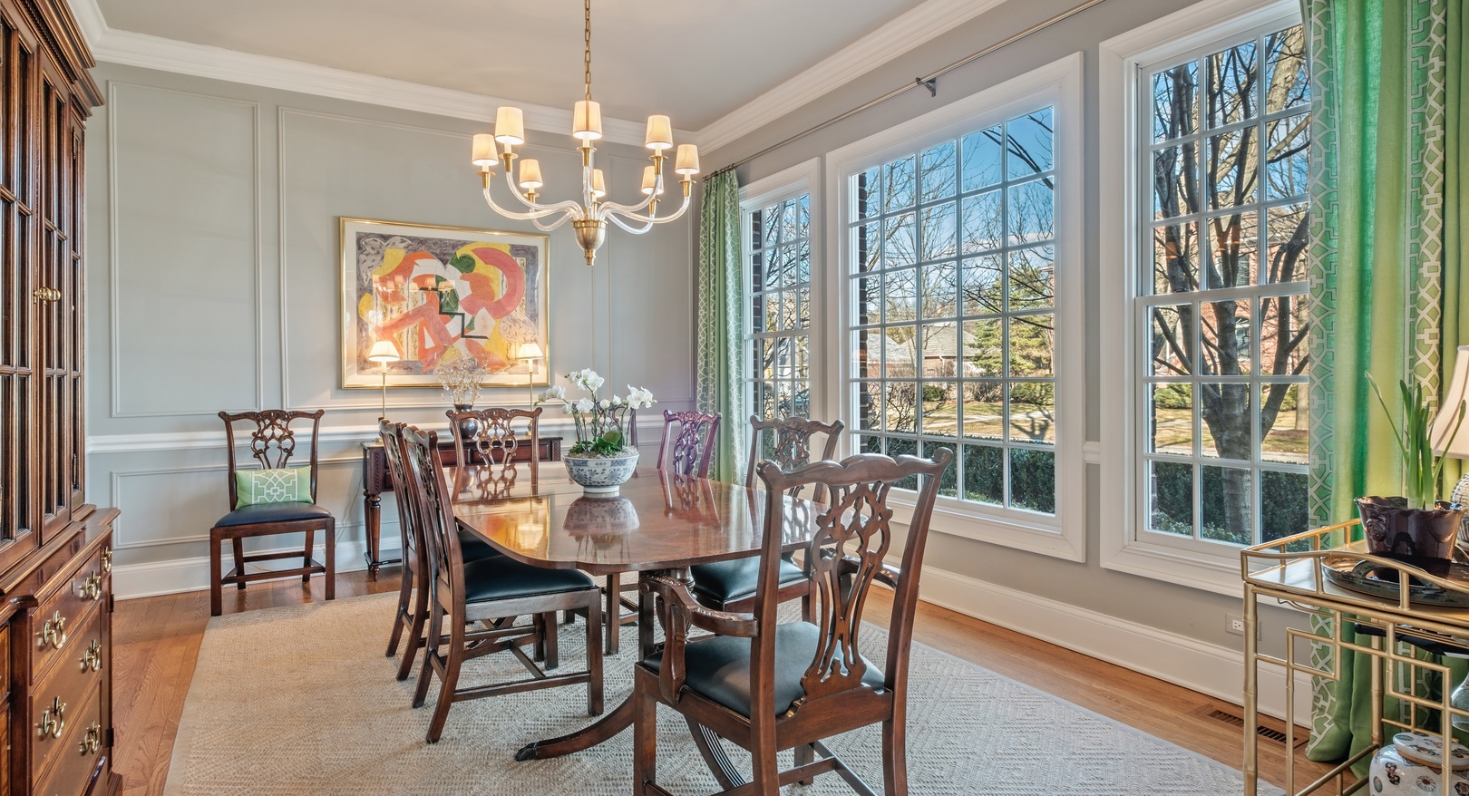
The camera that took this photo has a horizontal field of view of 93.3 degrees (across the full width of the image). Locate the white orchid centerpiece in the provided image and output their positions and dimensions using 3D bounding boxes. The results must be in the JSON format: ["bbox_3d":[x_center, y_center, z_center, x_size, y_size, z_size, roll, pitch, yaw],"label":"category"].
[{"bbox_3d":[-0.560,0.057,2.862,0.446,0.371,0.346,0,1,0],"label":"white orchid centerpiece"}]

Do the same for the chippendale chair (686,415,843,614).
[{"bbox_3d":[0.031,0.608,2.685,0.594,1.040,0.549,-1,1,-38],"label":"chippendale chair"}]

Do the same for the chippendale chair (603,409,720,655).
[{"bbox_3d":[-0.453,0.598,3.397,0.594,1.040,0.549,-1,1,-34],"label":"chippendale chair"}]

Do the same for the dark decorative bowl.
[{"bbox_3d":[1.236,0.252,1.267,0.158,0.124,0.168,0,1,0],"label":"dark decorative bowl"}]

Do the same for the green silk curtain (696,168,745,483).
[{"bbox_3d":[-0.130,-0.281,5.162,0.158,2.742,0.535,-1,1,-35],"label":"green silk curtain"}]

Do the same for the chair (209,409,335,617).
[{"bbox_3d":[-2.594,0.592,3.914,0.549,1.040,0.594,-1,1,-34],"label":"chair"}]

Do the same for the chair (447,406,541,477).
[{"bbox_3d":[-1.217,0.592,3.790,0.574,1.040,0.594,-1,1,-35],"label":"chair"}]

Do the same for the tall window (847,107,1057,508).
[{"bbox_3d":[1.066,-0.406,3.647,0.089,1.841,1.307,-1,1,-35],"label":"tall window"}]

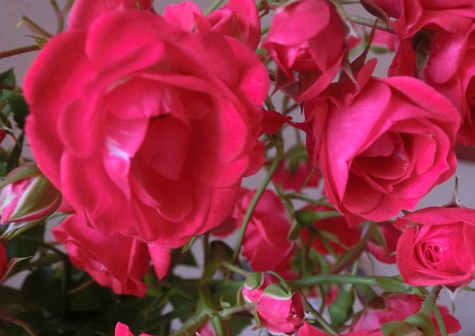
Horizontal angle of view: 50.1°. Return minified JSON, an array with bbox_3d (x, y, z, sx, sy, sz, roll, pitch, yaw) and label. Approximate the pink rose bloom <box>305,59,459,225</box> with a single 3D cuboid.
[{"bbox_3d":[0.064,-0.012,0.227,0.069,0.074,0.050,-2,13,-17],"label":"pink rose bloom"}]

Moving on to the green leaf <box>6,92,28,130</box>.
[{"bbox_3d":[-0.122,-0.032,0.283,0.013,0.021,0.008,-1,7,-6],"label":"green leaf"}]

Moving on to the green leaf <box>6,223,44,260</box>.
[{"bbox_3d":[-0.121,0.042,0.289,0.022,0.022,0.009,-1,7,-6],"label":"green leaf"}]

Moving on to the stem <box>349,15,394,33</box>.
[{"bbox_3d":[0.067,-0.072,0.254,0.023,0.004,0.004,20,0,6],"label":"stem"}]

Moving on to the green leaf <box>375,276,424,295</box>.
[{"bbox_3d":[0.077,0.056,0.240,0.023,0.009,0.008,-1,7,-6],"label":"green leaf"}]

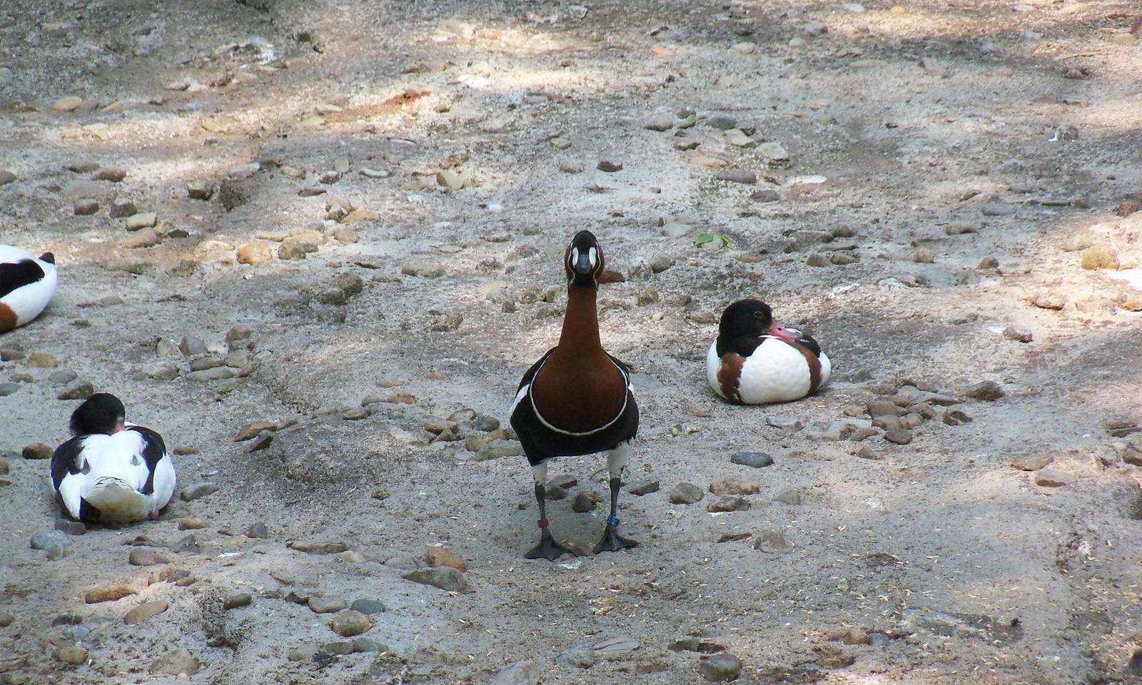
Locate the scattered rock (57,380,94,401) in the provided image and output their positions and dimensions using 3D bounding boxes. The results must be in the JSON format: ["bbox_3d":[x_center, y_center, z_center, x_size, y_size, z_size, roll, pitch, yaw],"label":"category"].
[{"bbox_3d":[-0.644,0.063,12.280,0.050,0.020,0.035,-6,19,-19],"label":"scattered rock"}]

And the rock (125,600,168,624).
[{"bbox_3d":[-0.523,0.332,11.611,0.061,0.017,0.033,-12,22,-33],"label":"rock"}]

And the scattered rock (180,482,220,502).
[{"bbox_3d":[-0.471,0.190,11.966,0.055,0.016,0.031,-8,20,-24],"label":"scattered rock"}]

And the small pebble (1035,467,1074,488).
[{"bbox_3d":[0.616,0.173,12.008,0.049,0.017,0.039,0,18,0],"label":"small pebble"}]

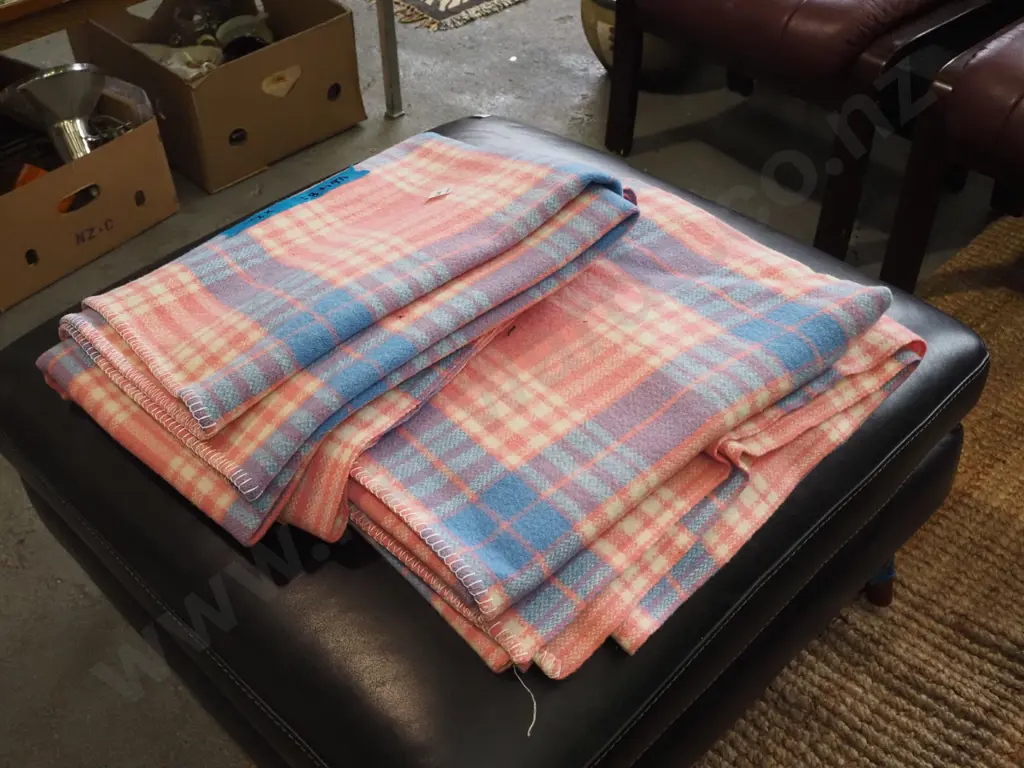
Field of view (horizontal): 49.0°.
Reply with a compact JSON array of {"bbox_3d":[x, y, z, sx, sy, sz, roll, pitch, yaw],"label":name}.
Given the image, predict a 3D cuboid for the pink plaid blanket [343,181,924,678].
[{"bbox_3d":[0.096,0.002,1.069,0.380,0.060,0.539,31,52,33],"label":"pink plaid blanket"}]

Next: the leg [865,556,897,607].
[{"bbox_3d":[0.486,0.244,1.480,0.042,0.120,0.042,-14,41,0],"label":"leg"}]

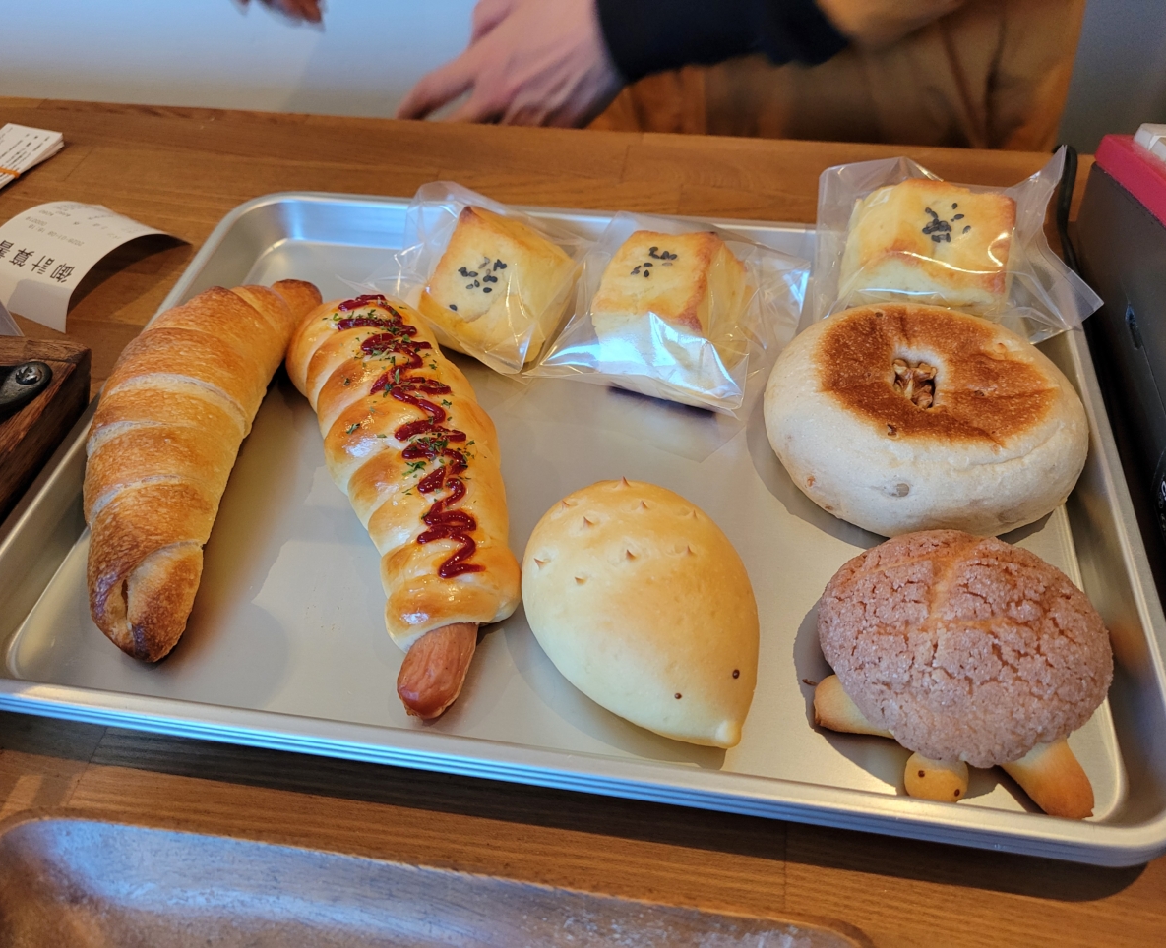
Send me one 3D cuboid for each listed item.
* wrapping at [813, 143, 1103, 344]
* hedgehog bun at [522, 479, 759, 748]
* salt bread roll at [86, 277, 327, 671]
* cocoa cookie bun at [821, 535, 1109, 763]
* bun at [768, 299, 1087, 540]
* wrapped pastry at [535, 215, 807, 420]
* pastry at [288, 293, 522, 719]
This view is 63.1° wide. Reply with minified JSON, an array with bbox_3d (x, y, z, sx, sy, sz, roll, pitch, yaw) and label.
[{"bbox_3d":[0.125,-0.078,0.322,0.084,0.042,0.063,11,50,13],"label":"wrapping"},{"bbox_3d":[0.014,0.030,0.242,0.051,0.037,0.082,-22,51,-15],"label":"hedgehog bun"},{"bbox_3d":[-0.115,-0.015,0.288,0.048,0.039,0.150,0,49,3],"label":"salt bread roll"},{"bbox_3d":[0.092,0.039,0.230,0.066,0.033,0.060,15,51,16],"label":"cocoa cookie bun"},{"bbox_3d":[0.101,-0.020,0.284,0.093,0.032,0.092,6,49,8],"label":"bun"},{"bbox_3d":[0.030,-0.057,0.321,0.076,0.032,0.068,14,51,15],"label":"wrapped pastry"},{"bbox_3d":[-0.055,-0.004,0.279,0.052,0.032,0.165,-16,50,-10],"label":"pastry"}]

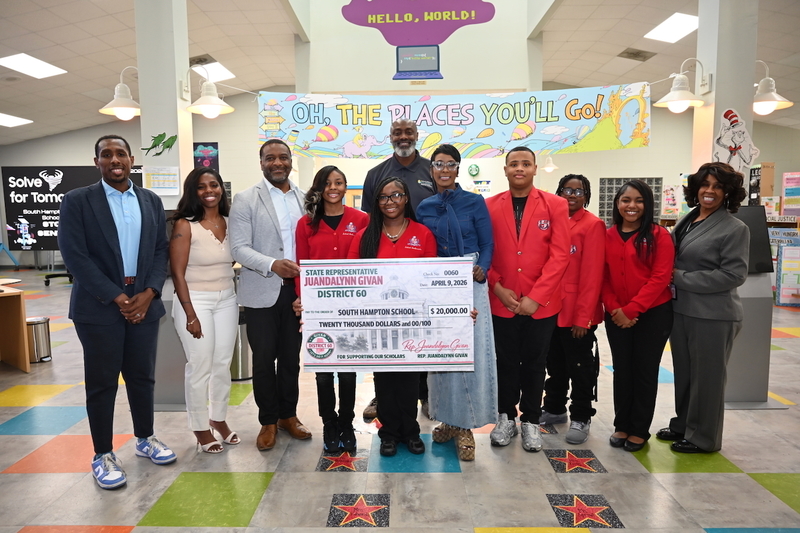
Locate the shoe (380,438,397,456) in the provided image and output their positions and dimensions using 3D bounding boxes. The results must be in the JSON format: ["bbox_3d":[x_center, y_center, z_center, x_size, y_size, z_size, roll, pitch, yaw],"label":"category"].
[{"bbox_3d":[-0.051,1.009,3.119,0.094,0.100,0.250,0,6,6],"label":"shoe"}]

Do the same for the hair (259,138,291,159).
[{"bbox_3d":[-0.728,-0.671,3.119,0.180,0.140,0.200,-1,6,-11],"label":"hair"}]

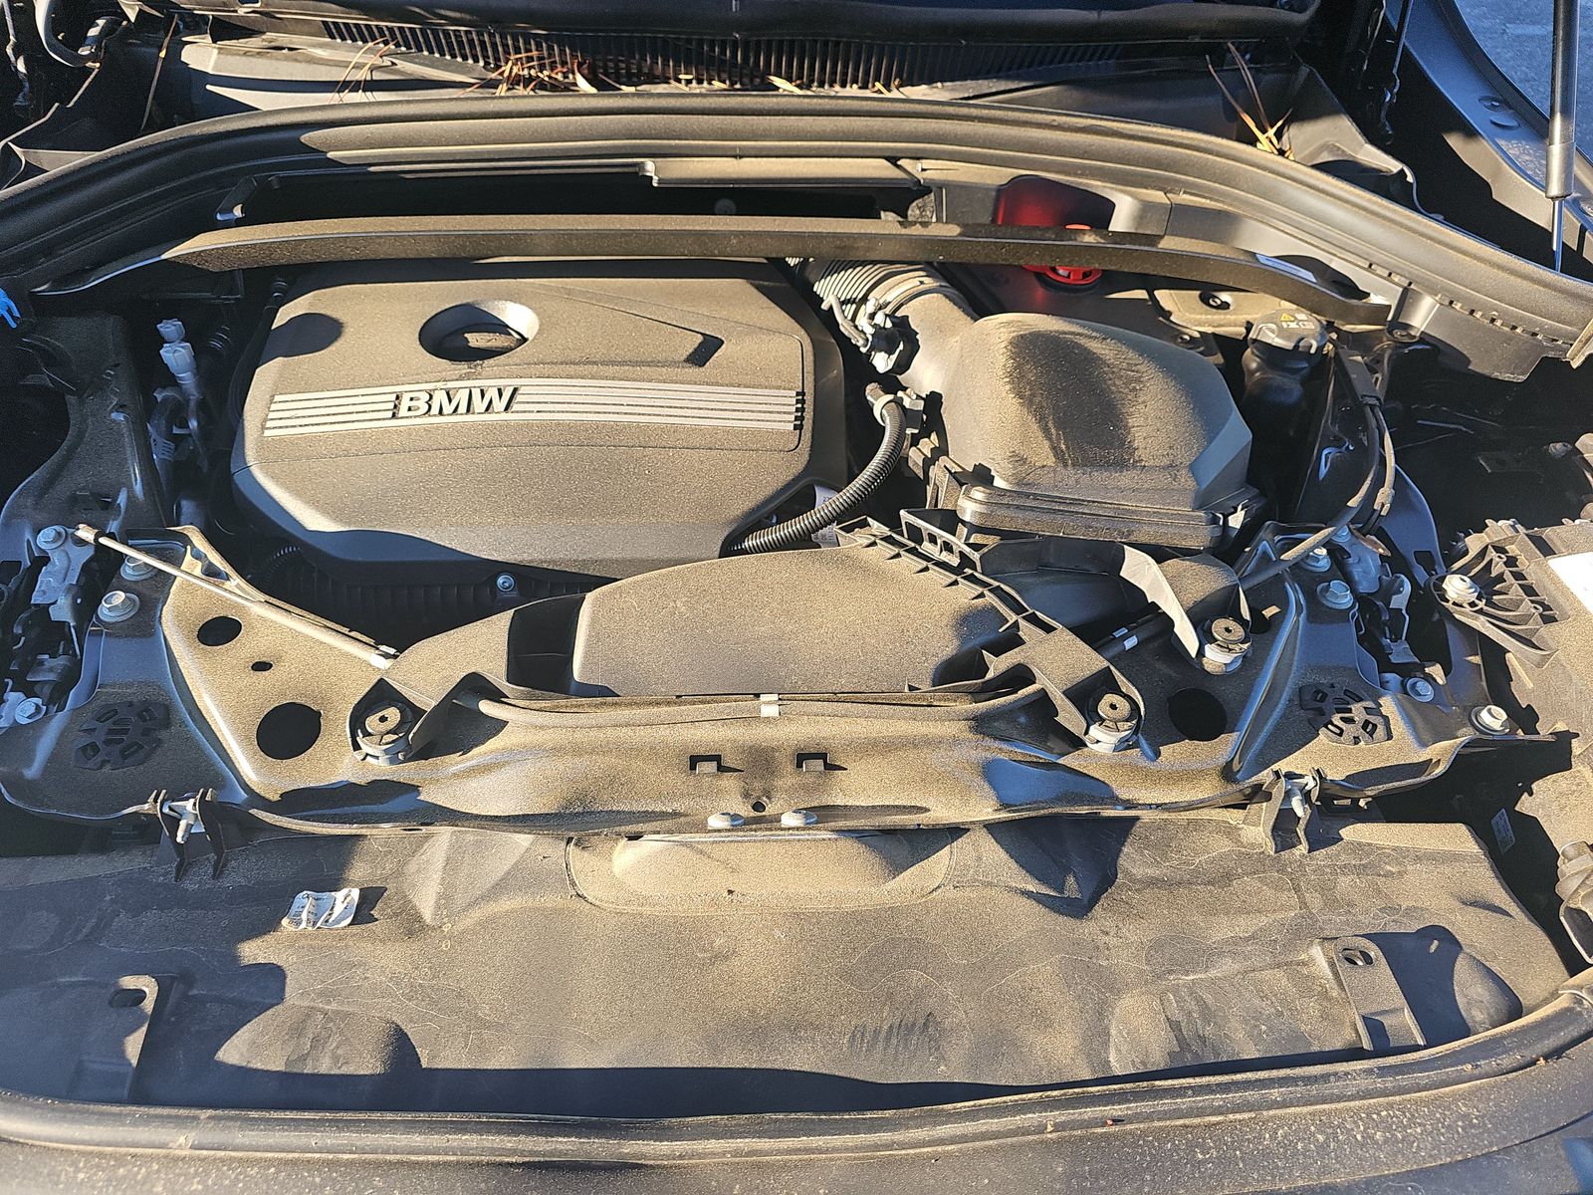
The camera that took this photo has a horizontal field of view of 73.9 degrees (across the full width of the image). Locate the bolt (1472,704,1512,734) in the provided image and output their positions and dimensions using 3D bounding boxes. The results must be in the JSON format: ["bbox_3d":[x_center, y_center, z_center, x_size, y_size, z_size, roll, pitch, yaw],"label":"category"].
[{"bbox_3d":[0.448,0.078,0.682,0.023,0.012,0.023,-1,47,-2],"label":"bolt"}]

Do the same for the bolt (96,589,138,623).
[{"bbox_3d":[-0.445,0.005,0.696,0.025,0.012,0.025,-1,47,-2],"label":"bolt"}]

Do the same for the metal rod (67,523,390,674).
[{"bbox_3d":[-0.412,-0.003,0.767,0.292,0.013,0.013,20,50,13],"label":"metal rod"}]

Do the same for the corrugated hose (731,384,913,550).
[{"bbox_3d":[0.028,-0.088,0.852,0.185,0.078,0.075,-35,56,-29],"label":"corrugated hose"}]

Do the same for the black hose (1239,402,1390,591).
[{"bbox_3d":[0.398,-0.081,0.778,0.049,0.050,0.259,30,53,24],"label":"black hose"}]

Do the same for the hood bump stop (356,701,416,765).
[{"bbox_3d":[-0.247,0.082,0.639,0.036,0.024,0.036,-1,47,-2],"label":"hood bump stop"}]

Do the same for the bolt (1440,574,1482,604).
[{"bbox_3d":[0.455,-0.006,0.725,0.024,0.015,0.024,-1,47,-2],"label":"bolt"}]

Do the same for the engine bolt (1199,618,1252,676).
[{"bbox_3d":[0.282,0.032,0.694,0.034,0.022,0.034,-1,47,-2],"label":"engine bolt"}]

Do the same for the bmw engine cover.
[{"bbox_3d":[-0.204,-0.160,0.890,0.470,0.100,0.345,-1,47,-2],"label":"bmw engine cover"}]

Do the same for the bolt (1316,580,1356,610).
[{"bbox_3d":[0.367,-0.003,0.720,0.025,0.012,0.025,-1,47,-2],"label":"bolt"}]

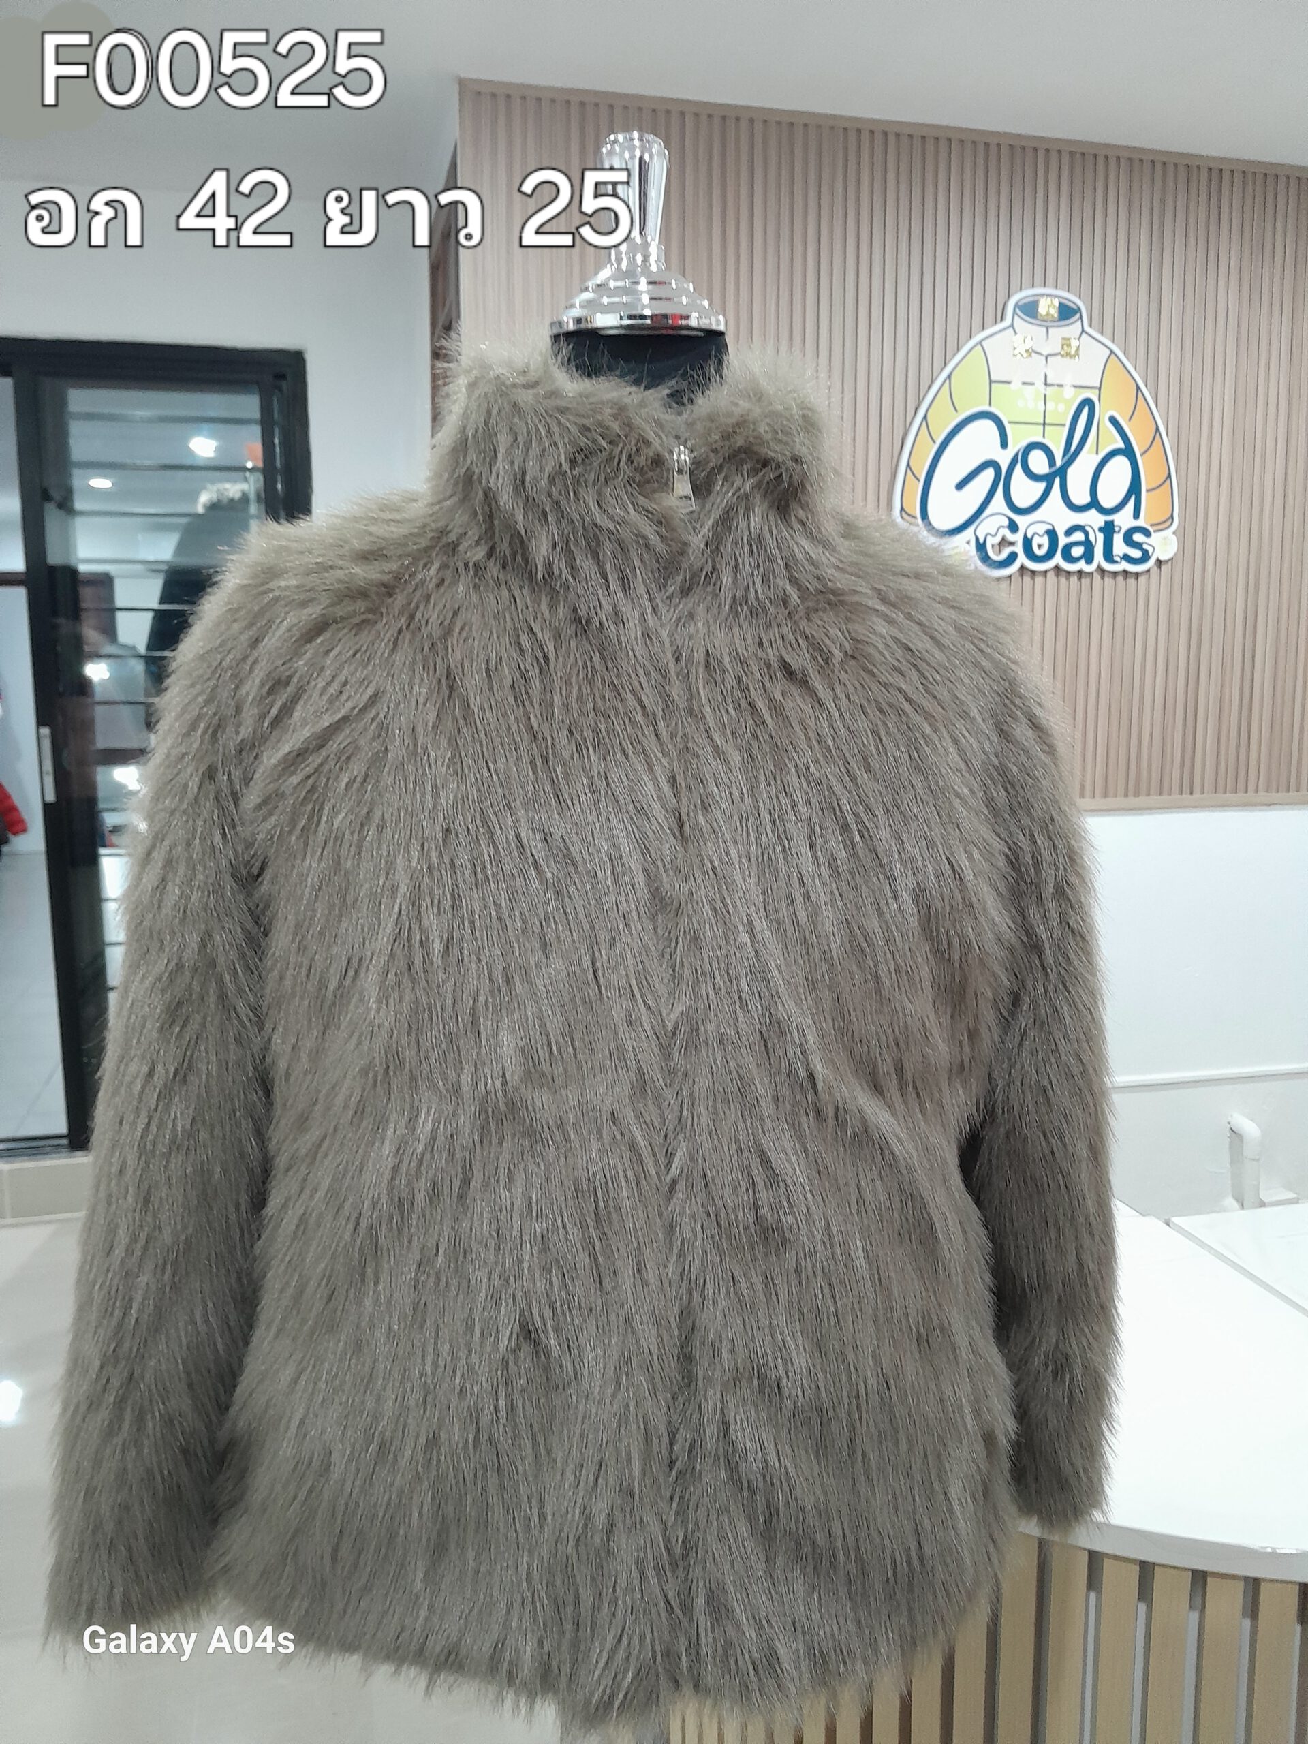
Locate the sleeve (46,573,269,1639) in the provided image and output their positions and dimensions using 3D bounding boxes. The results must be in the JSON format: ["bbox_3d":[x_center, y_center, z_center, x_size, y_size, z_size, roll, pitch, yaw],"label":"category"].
[{"bbox_3d":[-0.291,0.129,0.780,0.120,0.620,0.165,5,8,-11],"label":"sleeve"}]

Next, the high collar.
[{"bbox_3d":[-0.012,-0.232,0.785,0.235,0.150,0.210,-1,7,-13],"label":"high collar"}]

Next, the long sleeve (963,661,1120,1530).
[{"bbox_3d":[0.250,0.150,0.880,0.120,0.575,0.150,-1,7,-13],"label":"long sleeve"}]

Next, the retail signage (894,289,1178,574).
[{"bbox_3d":[0.895,-1.004,3.004,0.732,0.628,0.035,-2,9,-14],"label":"retail signage"}]

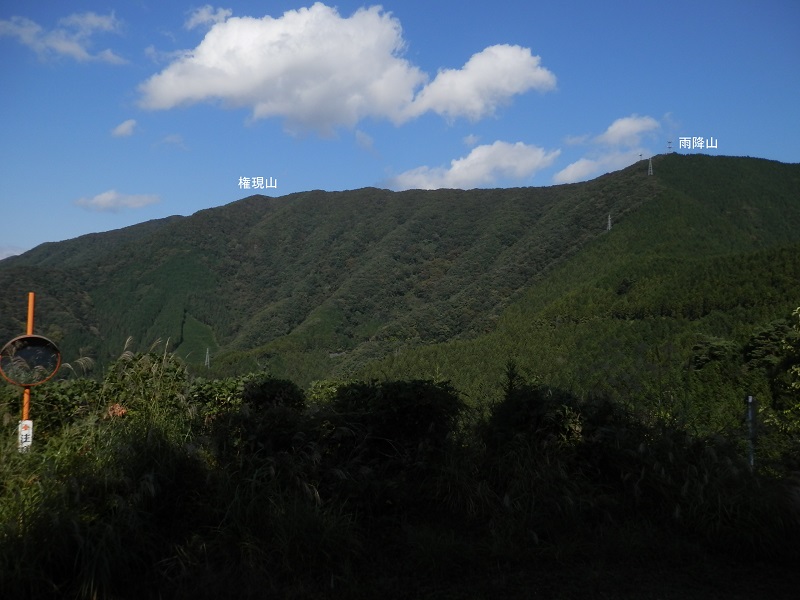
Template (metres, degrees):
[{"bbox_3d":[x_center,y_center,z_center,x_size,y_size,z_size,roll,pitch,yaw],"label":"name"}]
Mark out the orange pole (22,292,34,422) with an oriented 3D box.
[{"bbox_3d":[-5.838,1.328,9.056,0.077,2.900,0.077,3,-4,-33],"label":"orange pole"}]

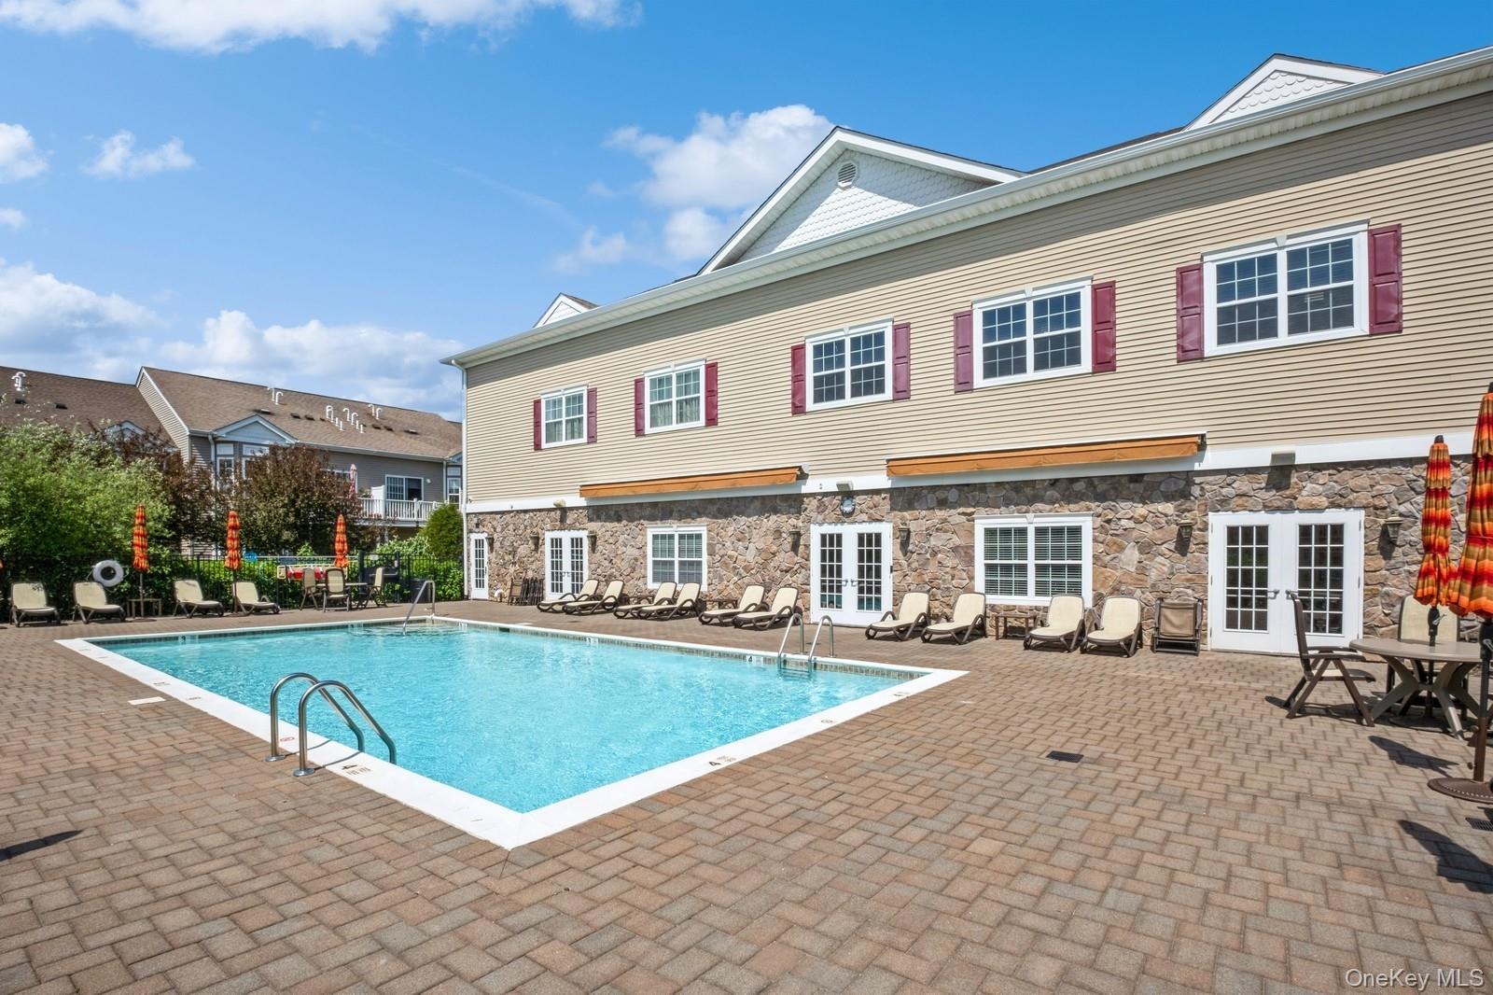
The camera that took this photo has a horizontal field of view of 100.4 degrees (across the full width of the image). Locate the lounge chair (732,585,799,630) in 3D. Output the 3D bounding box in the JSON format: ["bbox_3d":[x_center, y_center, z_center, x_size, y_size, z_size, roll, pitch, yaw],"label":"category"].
[{"bbox_3d":[0.444,2.326,13.145,0.710,0.790,1.650,-4,-6,37],"label":"lounge chair"}]

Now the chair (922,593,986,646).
[{"bbox_3d":[3.762,2.149,11.115,0.710,0.790,1.650,-4,-7,40],"label":"chair"}]

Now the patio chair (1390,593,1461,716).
[{"bbox_3d":[6.780,1.535,6.200,0.610,1.100,0.660,-4,-6,44],"label":"patio chair"}]

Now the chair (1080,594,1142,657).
[{"bbox_3d":[5.855,2.044,9.911,0.710,0.790,1.650,-4,-7,41],"label":"chair"}]

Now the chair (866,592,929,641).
[{"bbox_3d":[2.874,2.188,11.558,0.710,0.790,1.650,-4,-6,37],"label":"chair"}]

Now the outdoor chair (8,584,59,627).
[{"bbox_3d":[-15.502,2.284,13.545,1.680,0.840,0.710,-3,-6,34],"label":"outdoor chair"}]

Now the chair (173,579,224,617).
[{"bbox_3d":[-13.625,2.487,15.482,1.680,0.840,0.710,-3,-6,34],"label":"chair"}]

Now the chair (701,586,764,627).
[{"bbox_3d":[-0.259,2.381,13.770,0.710,0.790,1.650,-4,-6,38],"label":"chair"}]

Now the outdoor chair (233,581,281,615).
[{"bbox_3d":[-12.662,2.554,16.051,1.680,0.840,0.710,-4,-6,37],"label":"outdoor chair"}]

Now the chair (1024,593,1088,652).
[{"bbox_3d":[5.171,2.083,10.358,0.710,0.790,1.650,-4,-6,39],"label":"chair"}]

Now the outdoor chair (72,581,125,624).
[{"bbox_3d":[-14.737,2.348,14.151,1.680,0.840,0.710,-3,-6,33],"label":"outdoor chair"}]

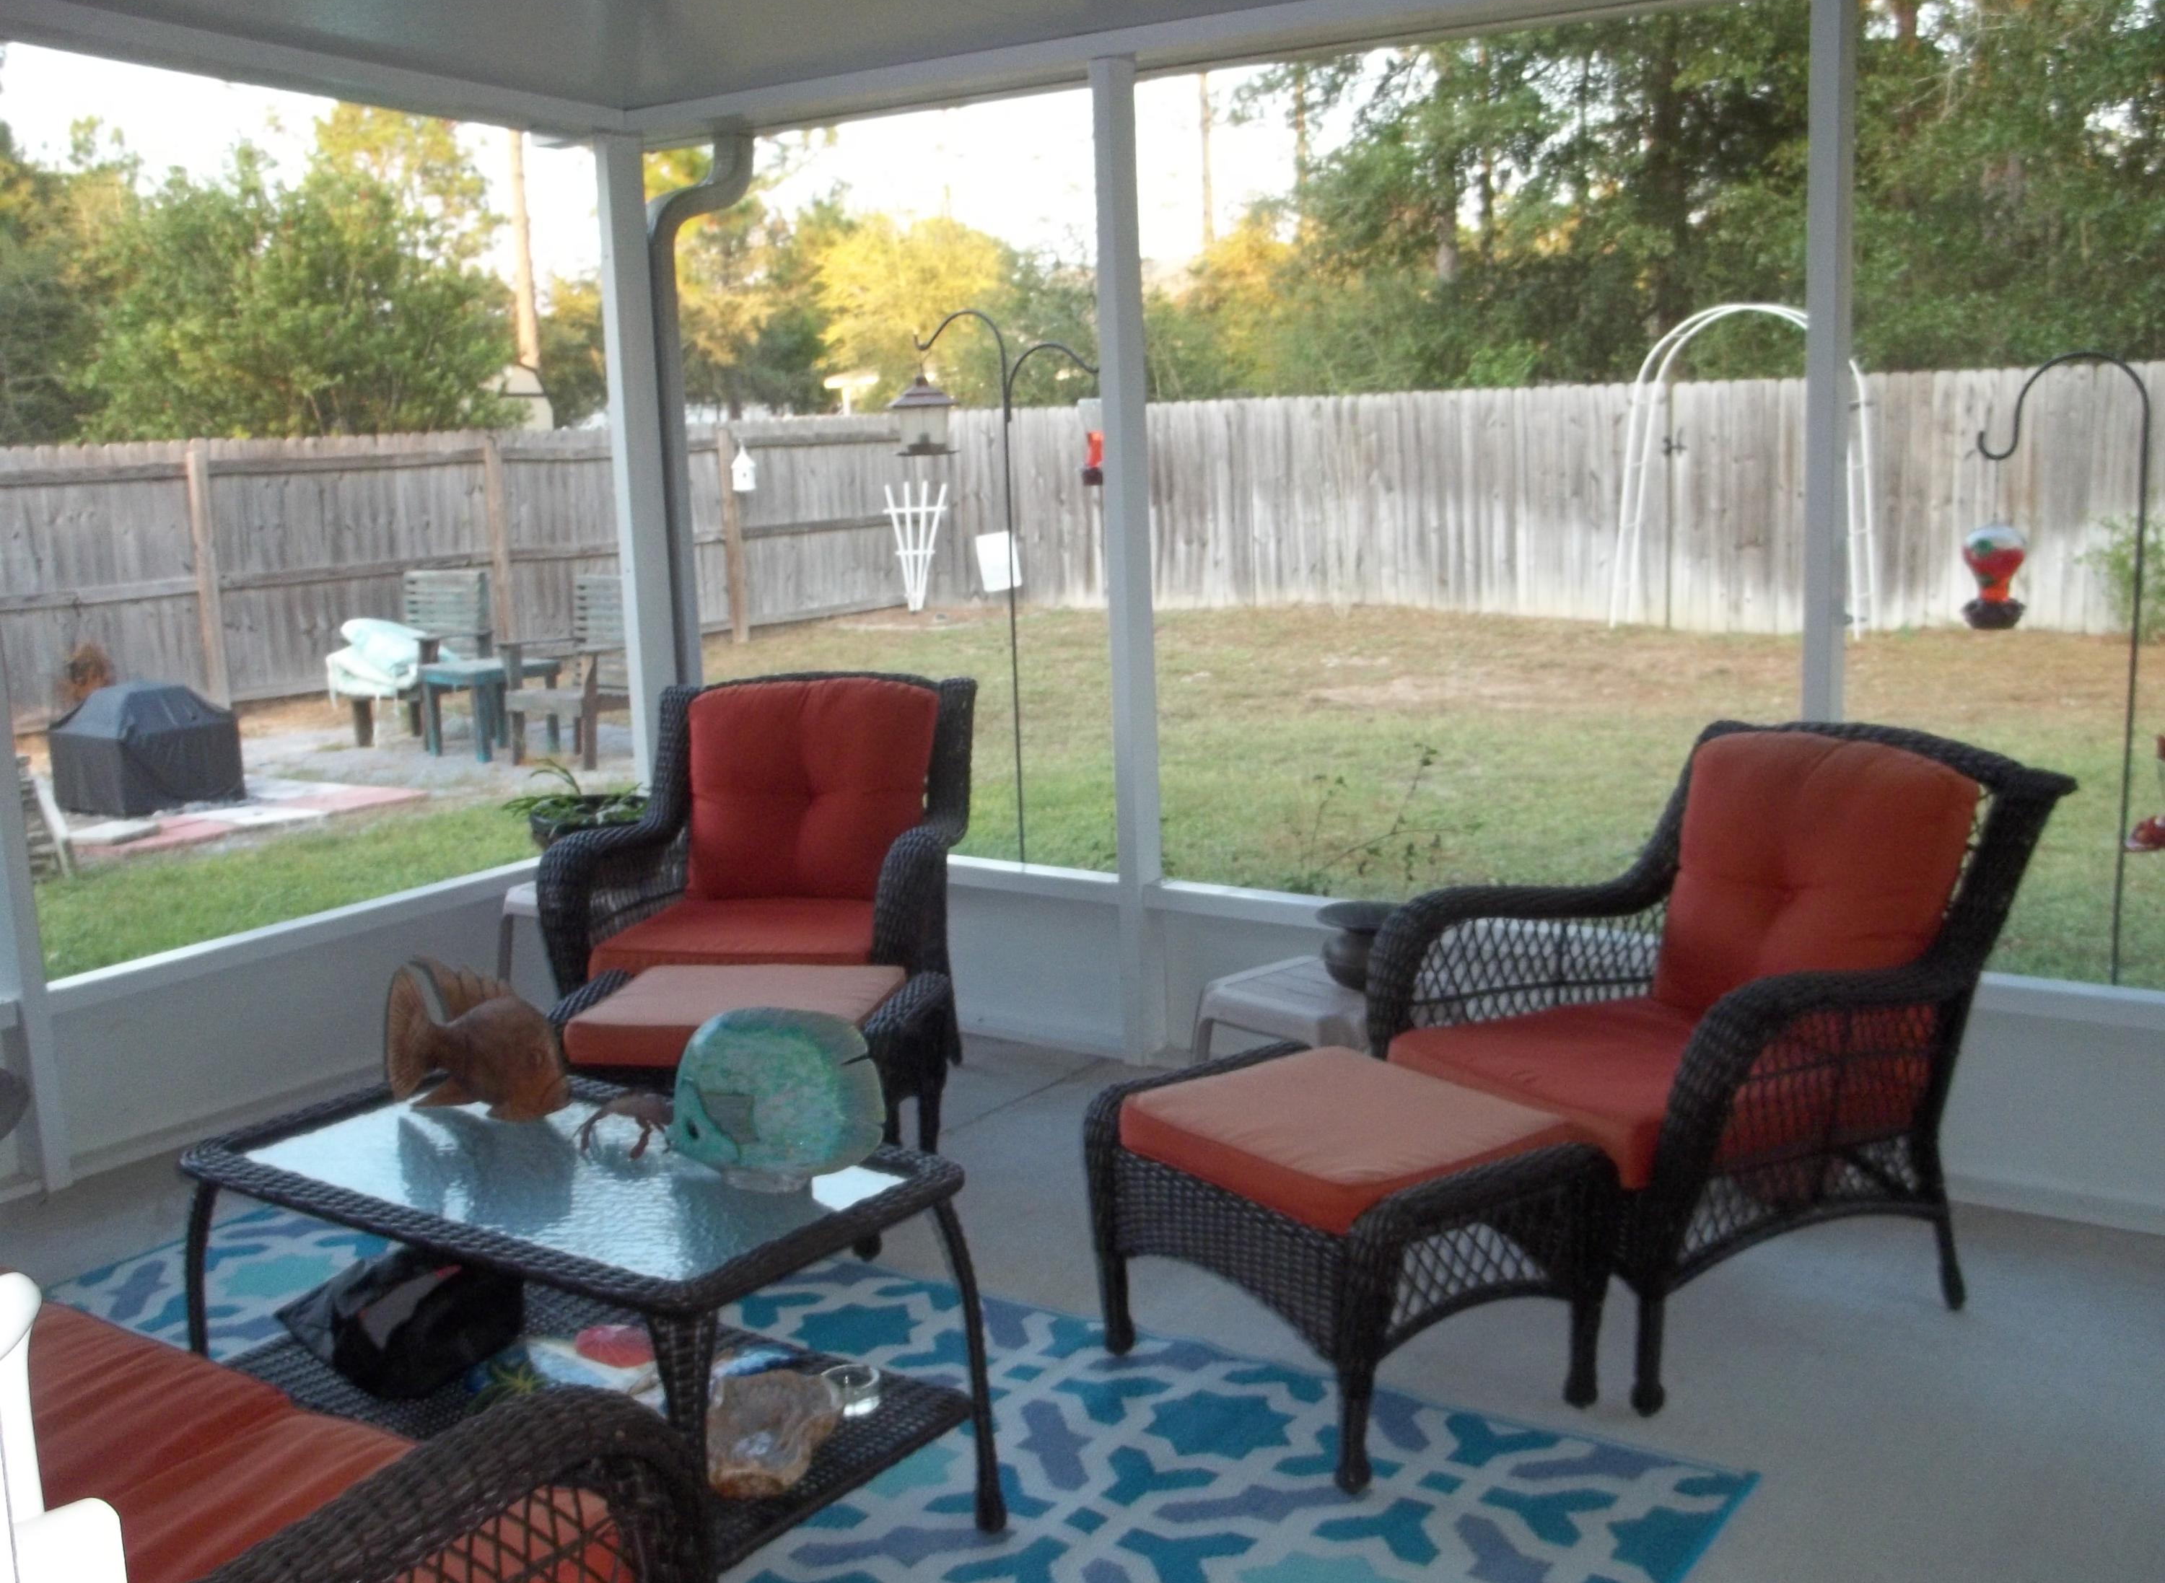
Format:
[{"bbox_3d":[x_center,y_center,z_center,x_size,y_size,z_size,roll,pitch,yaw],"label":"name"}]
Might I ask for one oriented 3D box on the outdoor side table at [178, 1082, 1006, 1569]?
[{"bbox_3d":[-0.697,0.757,2.845,1.010,0.495,0.520,5,12,33],"label":"outdoor side table"}]

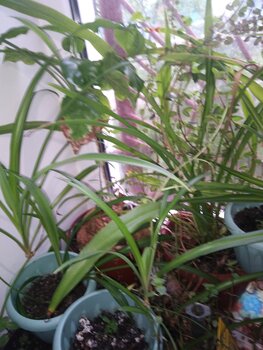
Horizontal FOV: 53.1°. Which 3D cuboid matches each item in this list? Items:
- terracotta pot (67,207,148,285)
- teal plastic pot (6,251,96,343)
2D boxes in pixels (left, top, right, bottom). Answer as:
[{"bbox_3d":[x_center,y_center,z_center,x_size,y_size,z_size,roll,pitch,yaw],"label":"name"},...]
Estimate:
[{"bbox_3d":[-0.052,0.205,0.687,0.196,0.155,0.196,-3,33,2],"label":"terracotta pot"},{"bbox_3d":[-0.156,0.283,0.571,0.173,0.150,0.173,-4,33,0],"label":"teal plastic pot"}]

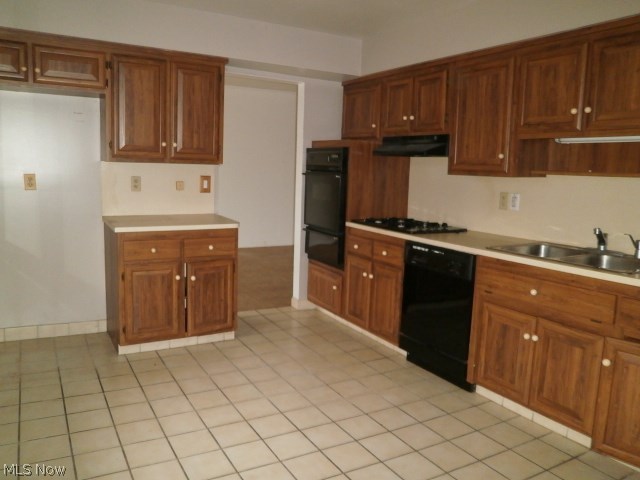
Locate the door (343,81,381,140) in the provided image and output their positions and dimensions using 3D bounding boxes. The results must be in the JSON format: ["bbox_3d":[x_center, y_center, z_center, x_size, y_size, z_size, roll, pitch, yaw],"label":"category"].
[{"bbox_3d":[0.364,-1.125,4.313,0.024,0.423,0.562,-3,9,-30],"label":"door"}]

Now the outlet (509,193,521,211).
[{"bbox_3d":[1.331,-0.256,3.279,0.008,0.115,0.070,-3,10,-32],"label":"outlet"}]

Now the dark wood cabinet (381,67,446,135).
[{"bbox_3d":[0.875,-1.069,3.853,0.305,0.490,0.790,-1,8,-31],"label":"dark wood cabinet"}]

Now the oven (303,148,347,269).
[{"bbox_3d":[0.236,-0.322,4.479,0.580,1.030,0.610,-1,8,-31],"label":"oven"}]

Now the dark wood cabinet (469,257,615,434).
[{"bbox_3d":[1.390,0.528,2.764,0.590,0.780,0.815,-1,8,-31],"label":"dark wood cabinet"}]

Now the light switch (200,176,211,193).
[{"bbox_3d":[-0.941,-0.456,3.969,0.082,0.132,0.008,-2,10,-27],"label":"light switch"}]

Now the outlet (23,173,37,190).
[{"bbox_3d":[-2.050,-0.408,3.405,0.070,0.114,0.008,-2,10,-27],"label":"outlet"}]

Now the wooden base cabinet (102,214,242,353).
[{"bbox_3d":[-1.136,0.302,3.667,0.850,0.910,0.590,-2,10,-27],"label":"wooden base cabinet"}]

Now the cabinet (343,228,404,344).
[{"bbox_3d":[0.653,0.332,3.988,0.590,0.785,0.760,-1,8,-31],"label":"cabinet"}]

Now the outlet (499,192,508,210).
[{"bbox_3d":[1.306,-0.277,3.440,0.015,0.115,0.070,-1,8,-31],"label":"outlet"}]

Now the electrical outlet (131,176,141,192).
[{"bbox_3d":[-1.421,-0.435,3.719,0.071,0.116,0.015,-1,8,-31],"label":"electrical outlet"}]

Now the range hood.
[{"bbox_3d":[0.784,-0.717,3.705,0.450,0.145,0.755,-3,10,-32],"label":"range hood"}]

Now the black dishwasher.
[{"bbox_3d":[1.006,0.464,3.284,0.600,0.870,0.610,-3,10,-32],"label":"black dishwasher"}]

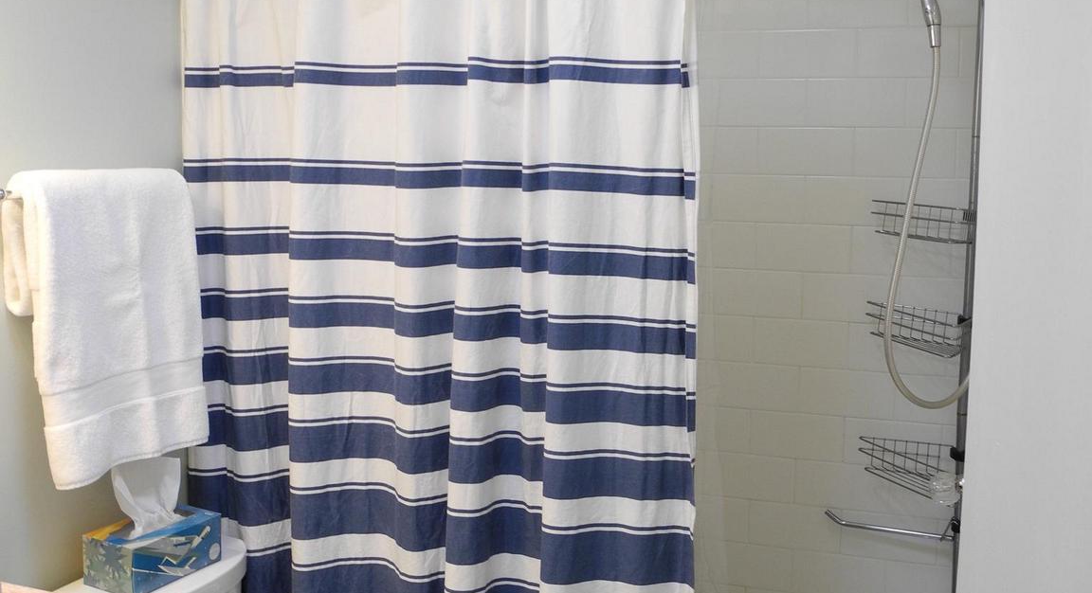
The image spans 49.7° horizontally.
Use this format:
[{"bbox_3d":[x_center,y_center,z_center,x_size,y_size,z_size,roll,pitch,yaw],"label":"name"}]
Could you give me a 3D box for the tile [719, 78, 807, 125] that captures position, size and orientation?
[{"bbox_3d":[0.493,-0.442,2.711,0.216,0.108,0.009,3,7,20],"label":"tile"}]

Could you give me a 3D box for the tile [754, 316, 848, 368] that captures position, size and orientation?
[{"bbox_3d":[0.590,0.107,2.734,0.216,0.108,0.009,3,7,20],"label":"tile"}]

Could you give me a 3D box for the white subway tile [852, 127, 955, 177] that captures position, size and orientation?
[{"bbox_3d":[0.794,-0.322,2.610,0.216,0.108,0.010,3,8,20],"label":"white subway tile"}]

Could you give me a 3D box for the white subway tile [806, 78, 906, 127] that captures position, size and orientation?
[{"bbox_3d":[0.691,-0.434,2.634,0.216,0.108,0.010,3,8,20],"label":"white subway tile"}]

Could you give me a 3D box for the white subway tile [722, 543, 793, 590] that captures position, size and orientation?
[{"bbox_3d":[0.478,0.639,2.798,0.216,0.108,0.008,3,8,21],"label":"white subway tile"}]

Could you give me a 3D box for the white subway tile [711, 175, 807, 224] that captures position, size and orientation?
[{"bbox_3d":[0.492,-0.227,2.736,0.216,0.108,0.010,3,8,20],"label":"white subway tile"}]

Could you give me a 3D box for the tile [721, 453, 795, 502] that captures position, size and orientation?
[{"bbox_3d":[0.480,0.425,2.771,0.216,0.108,0.008,3,8,21],"label":"tile"}]

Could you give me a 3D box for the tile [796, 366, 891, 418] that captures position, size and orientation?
[{"bbox_3d":[0.691,0.219,2.720,0.216,0.108,0.010,3,8,20],"label":"tile"}]

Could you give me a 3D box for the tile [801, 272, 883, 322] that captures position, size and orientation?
[{"bbox_3d":[0.692,0.003,2.685,0.216,0.108,0.009,3,7,20],"label":"tile"}]

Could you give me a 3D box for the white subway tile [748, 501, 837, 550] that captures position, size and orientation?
[{"bbox_3d":[0.579,0.536,2.745,0.216,0.108,0.008,3,8,21],"label":"white subway tile"}]

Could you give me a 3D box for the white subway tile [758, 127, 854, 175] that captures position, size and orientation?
[{"bbox_3d":[0.593,-0.329,2.686,0.216,0.108,0.009,3,7,20],"label":"white subway tile"}]

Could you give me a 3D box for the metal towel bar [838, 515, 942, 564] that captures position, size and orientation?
[{"bbox_3d":[0.768,0.512,2.648,0.260,0.030,0.080,3,7,20],"label":"metal towel bar"}]

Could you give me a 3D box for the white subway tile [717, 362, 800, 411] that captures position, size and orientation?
[{"bbox_3d":[0.494,0.212,2.793,0.210,0.108,0.010,3,8,20],"label":"white subway tile"}]

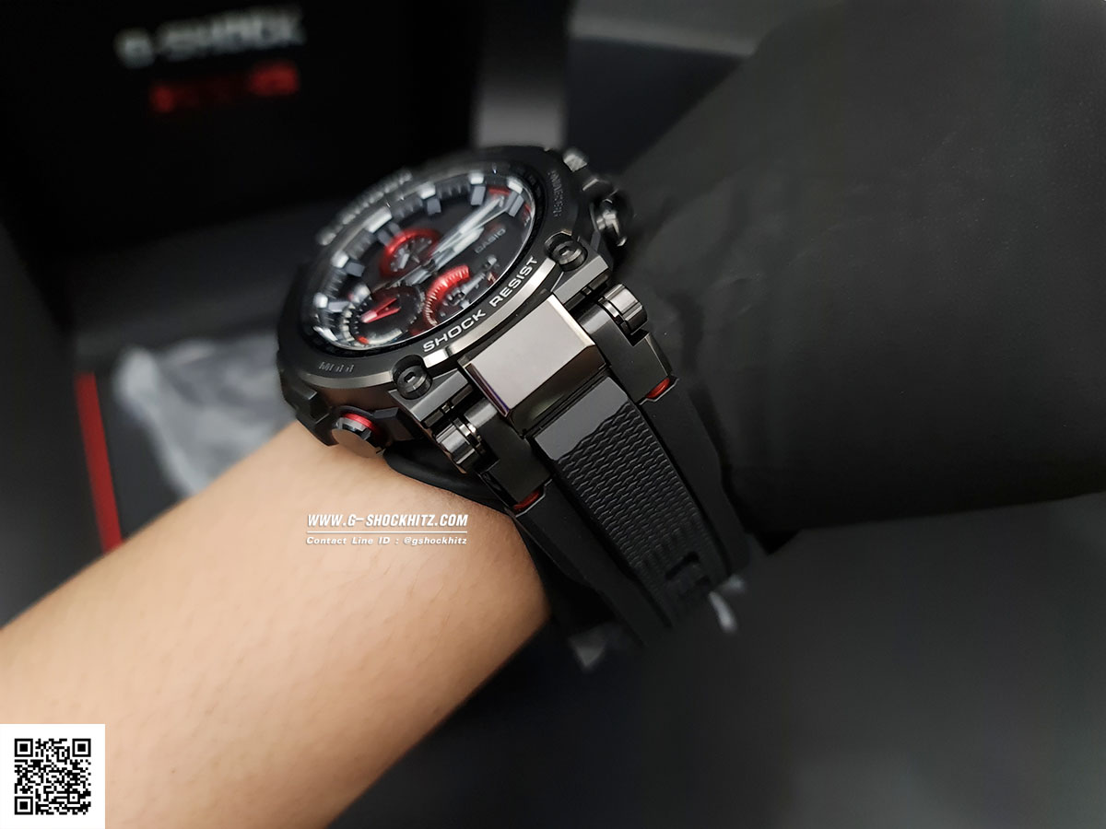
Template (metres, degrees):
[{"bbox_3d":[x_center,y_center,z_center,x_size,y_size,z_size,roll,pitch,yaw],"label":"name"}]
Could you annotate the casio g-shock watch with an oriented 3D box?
[{"bbox_3d":[-0.005,-0.002,0.124,0.052,0.065,0.067,-40,44,-7],"label":"casio g-shock watch"}]

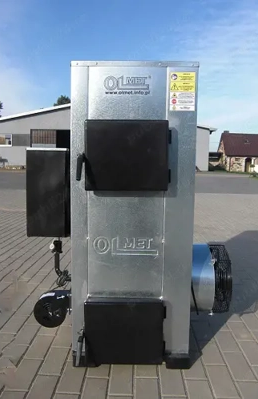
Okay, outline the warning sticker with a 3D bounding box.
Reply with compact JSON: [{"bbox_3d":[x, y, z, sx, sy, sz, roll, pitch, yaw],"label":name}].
[{"bbox_3d":[0.216,-0.430,1.292,0.099,0.150,0.002,1,6,0],"label":"warning sticker"}]

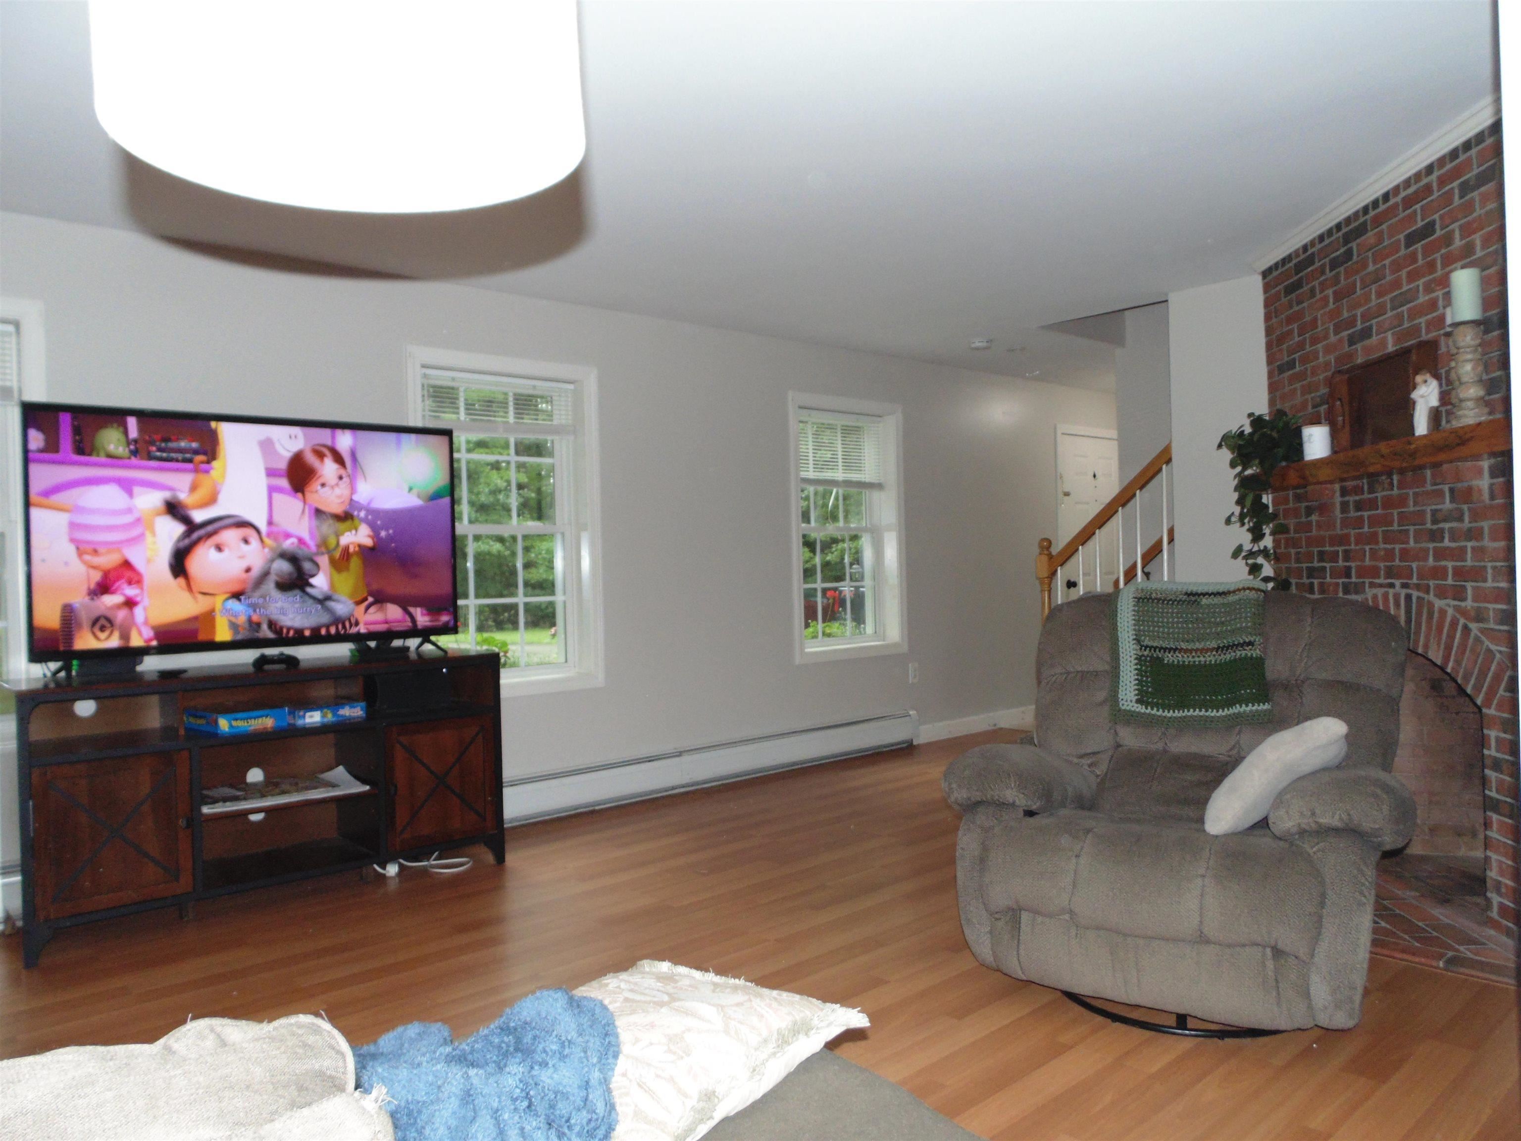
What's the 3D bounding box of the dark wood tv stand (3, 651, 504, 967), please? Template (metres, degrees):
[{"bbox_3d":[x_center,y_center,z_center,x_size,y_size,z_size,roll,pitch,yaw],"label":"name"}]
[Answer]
[{"bbox_3d":[-1.746,0.759,3.818,1.560,0.816,0.393,-2,0,-41],"label":"dark wood tv stand"}]

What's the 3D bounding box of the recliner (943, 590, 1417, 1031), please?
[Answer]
[{"bbox_3d":[1.113,0.584,2.815,1.080,1.035,0.970,-1,0,30],"label":"recliner"}]

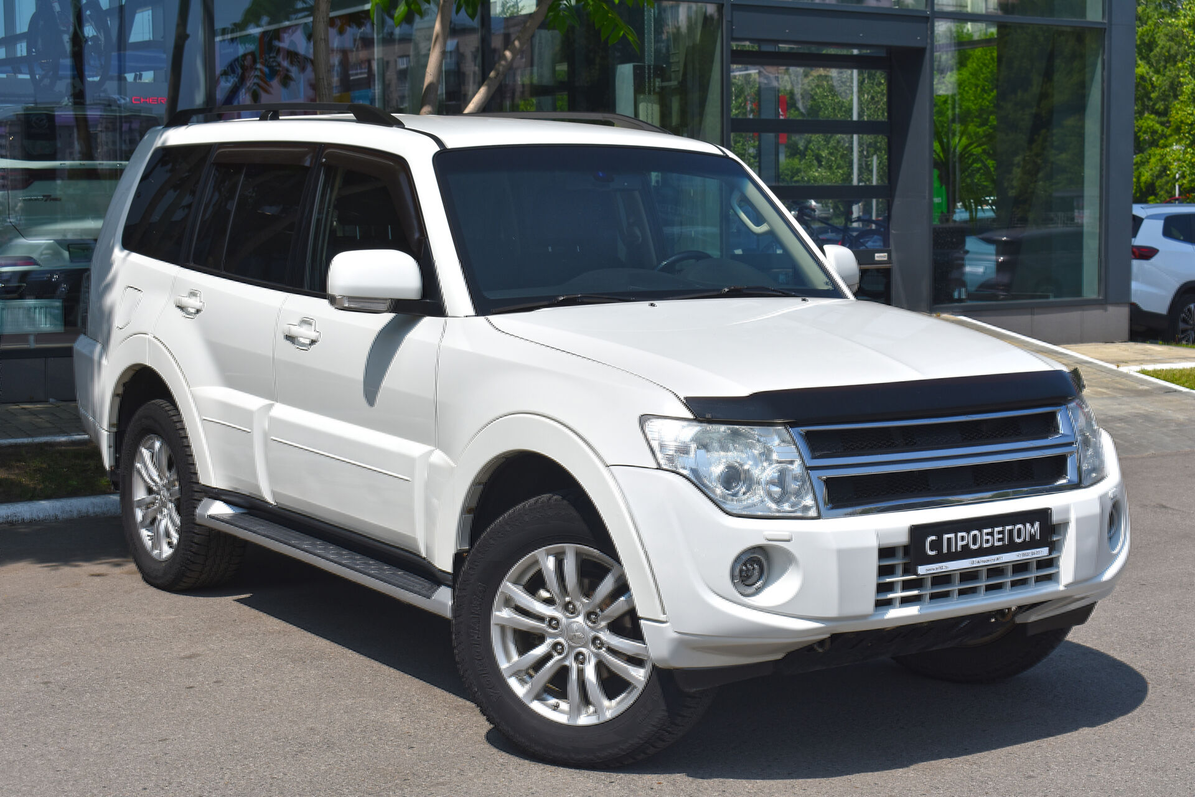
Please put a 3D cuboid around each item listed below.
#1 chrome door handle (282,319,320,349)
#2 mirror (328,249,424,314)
[{"bbox_3d":[-0.963,-0.210,6.203,0.060,0.105,0.250,-4,7,-35],"label":"chrome door handle"},{"bbox_3d":[-0.668,-0.353,5.612,0.240,0.190,0.170,-4,7,-35],"label":"mirror"}]

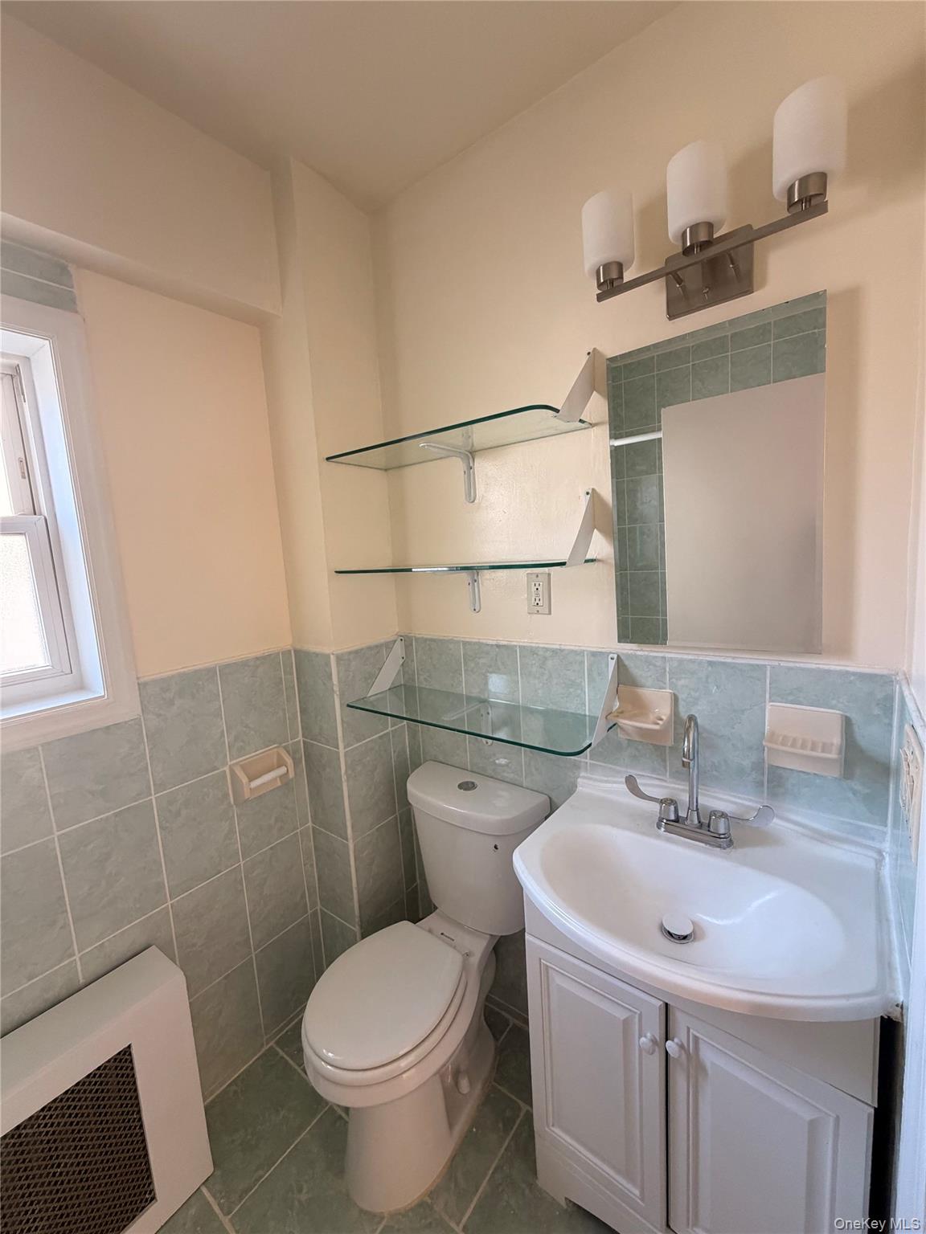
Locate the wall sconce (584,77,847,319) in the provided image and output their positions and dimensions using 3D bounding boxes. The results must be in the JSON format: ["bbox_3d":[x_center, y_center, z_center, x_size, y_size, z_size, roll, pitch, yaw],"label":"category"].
[{"bbox_3d":[0.456,-0.738,0.957,0.445,0.220,0.149,2,9,38],"label":"wall sconce"}]

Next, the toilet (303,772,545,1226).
[{"bbox_3d":[-0.103,0.932,1.328,0.438,0.803,0.652,2,9,38],"label":"toilet"}]

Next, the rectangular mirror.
[{"bbox_3d":[0.520,-0.261,1.063,0.404,0.659,0.027,2,9,38],"label":"rectangular mirror"}]

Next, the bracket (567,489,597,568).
[{"bbox_3d":[0.268,-0.215,1.184,0.026,0.182,0.159,2,9,38],"label":"bracket"}]

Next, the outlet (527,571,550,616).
[{"bbox_3d":[0.205,-0.063,1.352,0.070,0.115,0.012,2,9,38],"label":"outlet"}]

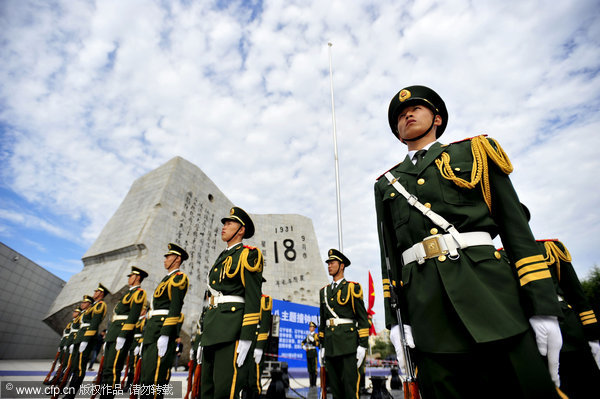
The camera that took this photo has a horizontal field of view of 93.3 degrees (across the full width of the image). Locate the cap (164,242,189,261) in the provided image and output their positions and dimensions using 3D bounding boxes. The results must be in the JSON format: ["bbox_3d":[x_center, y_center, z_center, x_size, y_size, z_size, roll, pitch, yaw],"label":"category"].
[{"bbox_3d":[-1.491,0.632,3.427,0.290,0.150,0.270,33,-41,-31],"label":"cap"}]

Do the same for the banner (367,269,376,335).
[{"bbox_3d":[2.266,3.264,8.884,0.300,1.950,0.220,-5,-30,13],"label":"banner"}]

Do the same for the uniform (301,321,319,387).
[{"bbox_3d":[0.383,5.130,9.470,0.580,1.880,0.400,-23,-38,37],"label":"uniform"}]

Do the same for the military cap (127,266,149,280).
[{"bbox_3d":[-2.550,1.156,4.465,0.290,0.150,0.270,33,-41,-31],"label":"military cap"}]

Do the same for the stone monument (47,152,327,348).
[{"bbox_3d":[-6.645,6.711,28.919,27.000,17.800,10.500,17,-33,-24],"label":"stone monument"}]

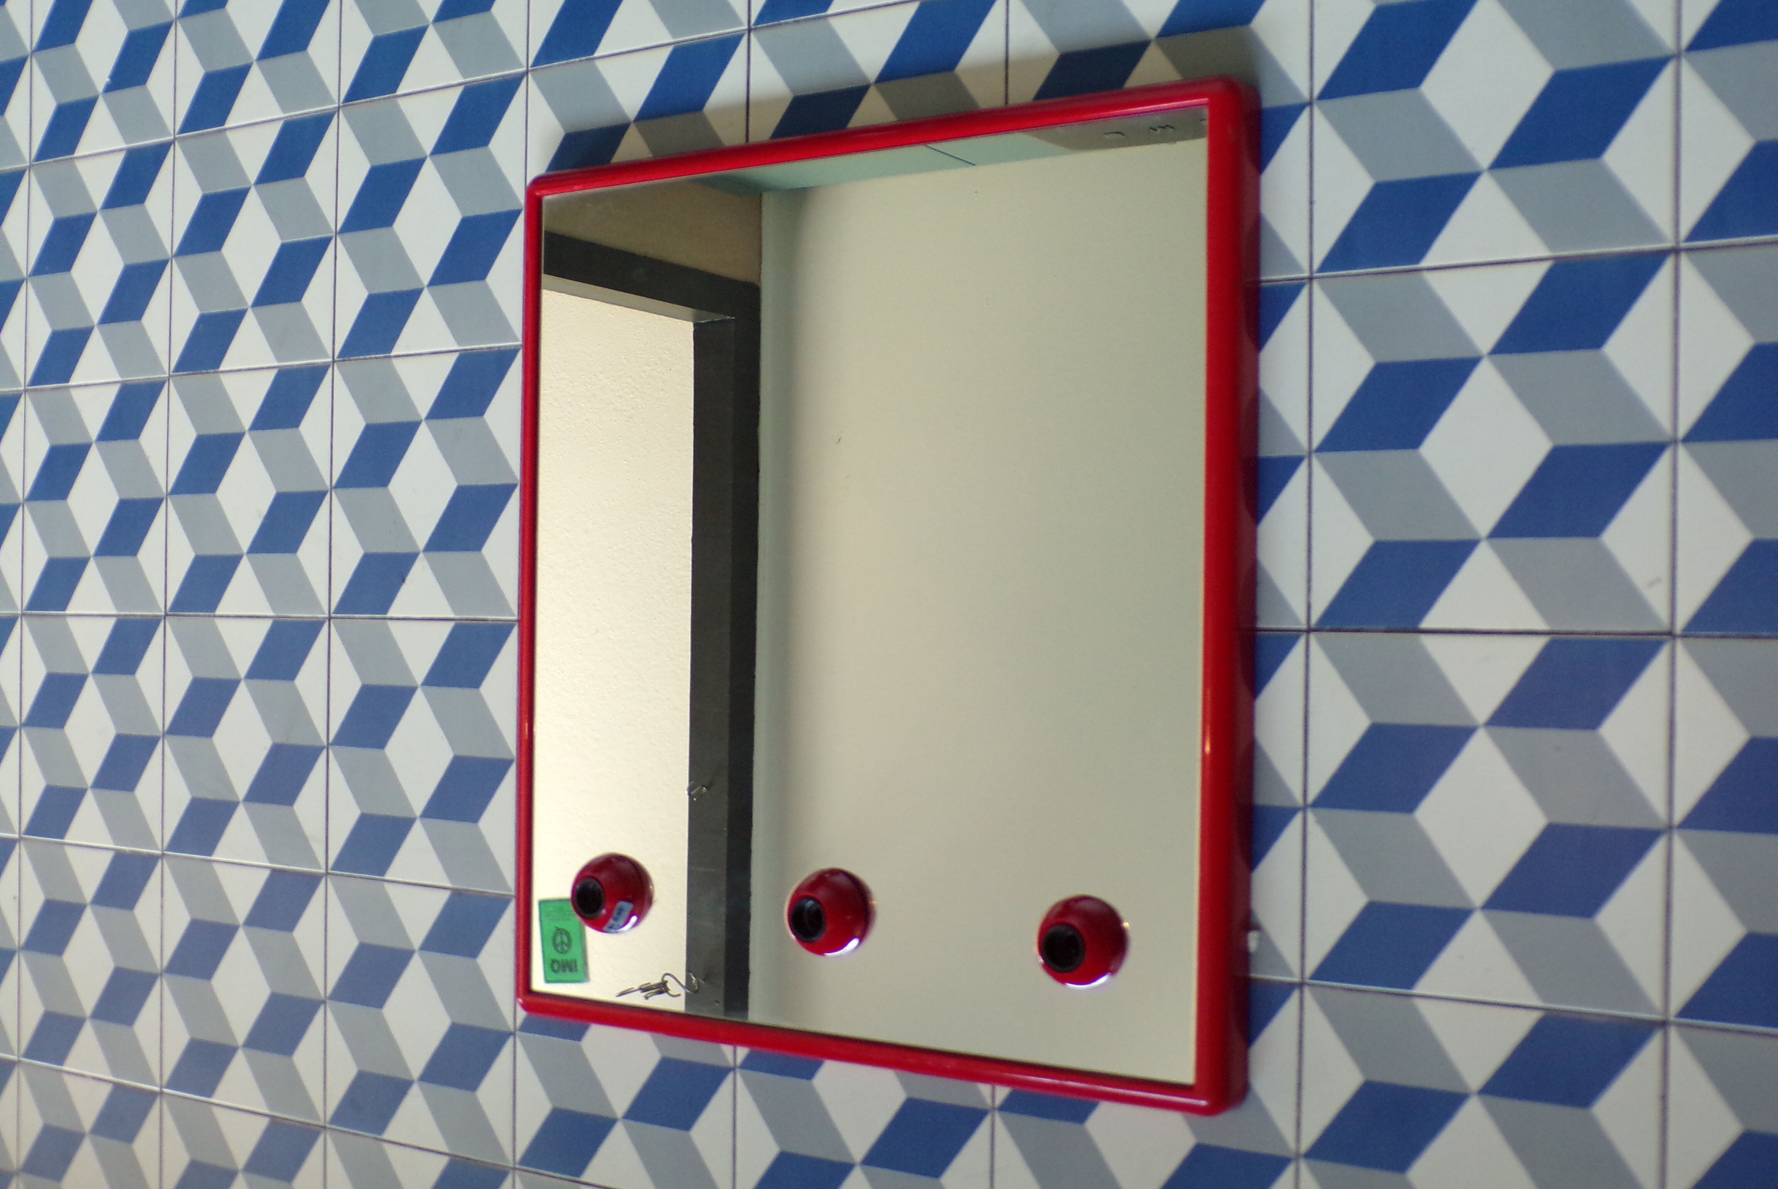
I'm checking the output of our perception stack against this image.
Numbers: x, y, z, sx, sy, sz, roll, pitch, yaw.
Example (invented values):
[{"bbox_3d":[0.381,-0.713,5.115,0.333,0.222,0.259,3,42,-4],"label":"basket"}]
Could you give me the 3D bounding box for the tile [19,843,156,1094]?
[{"bbox_3d":[-0.695,0.319,1.658,0.199,0.010,0.200,0,89,31],"label":"tile"}]

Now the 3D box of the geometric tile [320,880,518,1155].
[{"bbox_3d":[-0.356,0.320,1.451,0.199,0.010,0.200,0,89,31],"label":"geometric tile"}]

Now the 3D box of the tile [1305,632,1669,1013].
[{"bbox_3d":[0.331,0.124,1.060,0.200,0.012,0.200,0,89,31],"label":"tile"}]

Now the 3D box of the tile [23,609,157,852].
[{"bbox_3d":[-0.704,0.119,1.690,0.200,0.012,0.200,0,89,31],"label":"tile"}]

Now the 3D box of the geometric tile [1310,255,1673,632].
[{"bbox_3d":[0.326,-0.080,1.042,0.199,0.010,0.200,0,89,31],"label":"geometric tile"}]

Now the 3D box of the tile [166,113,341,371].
[{"bbox_3d":[-0.528,-0.290,1.589,0.200,0.012,0.200,0,89,31],"label":"tile"}]

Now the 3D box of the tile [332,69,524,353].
[{"bbox_3d":[-0.355,-0.289,1.484,0.200,0.012,0.200,0,89,31],"label":"tile"}]

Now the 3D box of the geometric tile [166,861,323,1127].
[{"bbox_3d":[-0.534,0.325,1.583,0.200,0.012,0.200,0,89,31],"label":"geometric tile"}]

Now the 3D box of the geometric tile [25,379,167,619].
[{"bbox_3d":[-0.691,-0.084,1.662,0.199,0.010,0.200,0,89,31],"label":"geometric tile"}]

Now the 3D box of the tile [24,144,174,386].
[{"bbox_3d":[-0.700,-0.290,1.694,0.200,0.012,0.200,0,89,31],"label":"tile"}]

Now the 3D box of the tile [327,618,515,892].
[{"bbox_3d":[-0.354,0.119,1.453,0.199,0.010,0.200,0,89,31],"label":"tile"}]

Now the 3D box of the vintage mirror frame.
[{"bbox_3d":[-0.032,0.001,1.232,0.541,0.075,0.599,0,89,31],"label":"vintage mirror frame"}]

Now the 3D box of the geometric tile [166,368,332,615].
[{"bbox_3d":[-0.530,-0.085,1.587,0.200,0.012,0.200,0,89,31],"label":"geometric tile"}]

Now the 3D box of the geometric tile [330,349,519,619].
[{"bbox_3d":[-0.352,-0.083,1.455,0.199,0.010,0.200,0,89,31],"label":"geometric tile"}]

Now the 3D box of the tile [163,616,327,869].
[{"bbox_3d":[-0.524,0.118,1.557,0.199,0.010,0.200,0,89,31],"label":"tile"}]

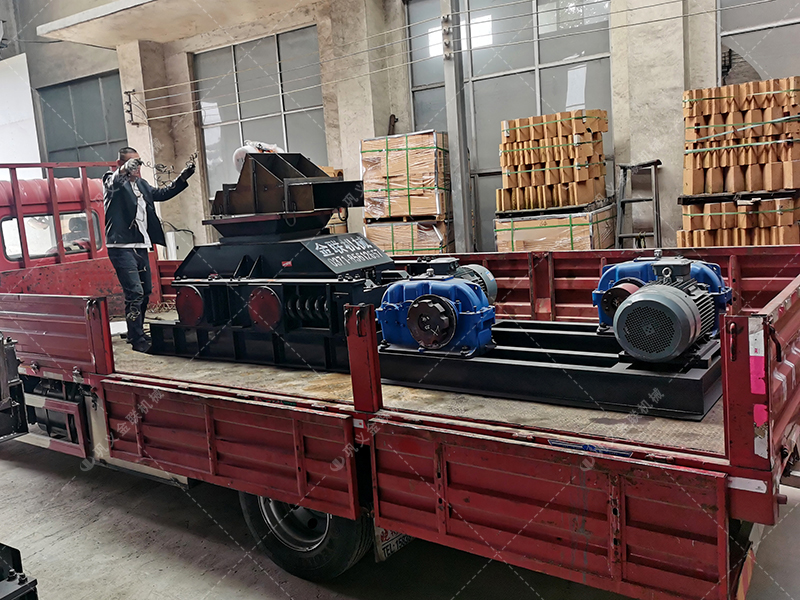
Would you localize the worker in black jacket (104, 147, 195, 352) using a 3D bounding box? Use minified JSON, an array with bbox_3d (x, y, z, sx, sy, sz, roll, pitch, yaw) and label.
[{"bbox_3d":[-2.187,-0.470,5.222,0.660,1.720,0.620,-2,7,17],"label":"worker in black jacket"}]

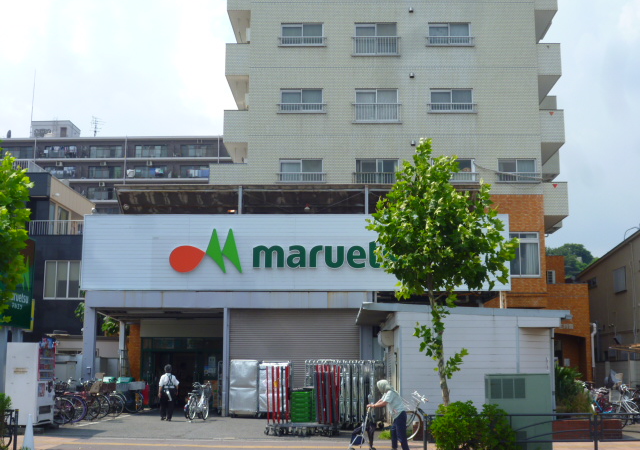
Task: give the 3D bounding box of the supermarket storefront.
[{"bbox_3d":[-0.681,3.086,29.076,13.470,6.320,4.000,0,-9,2],"label":"supermarket storefront"}]

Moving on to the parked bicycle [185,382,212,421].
[{"bbox_3d":[-3.526,5.186,25.644,0.570,1.080,1.720,-2,-9,12],"label":"parked bicycle"}]

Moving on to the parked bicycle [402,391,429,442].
[{"bbox_3d":[2.431,4.172,19.116,1.720,1.050,0.560,2,-9,-12],"label":"parked bicycle"}]

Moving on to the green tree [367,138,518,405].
[{"bbox_3d":[2.285,1.243,16.206,2.700,5.920,2.600,0,-9,0],"label":"green tree"}]

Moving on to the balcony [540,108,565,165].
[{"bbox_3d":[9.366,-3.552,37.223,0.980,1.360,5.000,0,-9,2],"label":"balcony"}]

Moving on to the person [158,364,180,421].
[{"bbox_3d":[-4.333,4.801,25.021,0.560,1.640,0.400,0,-9,-2],"label":"person"}]

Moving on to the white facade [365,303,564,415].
[{"bbox_3d":[3.368,3.539,21.308,4.770,3.000,3.200,0,-9,2],"label":"white facade"}]

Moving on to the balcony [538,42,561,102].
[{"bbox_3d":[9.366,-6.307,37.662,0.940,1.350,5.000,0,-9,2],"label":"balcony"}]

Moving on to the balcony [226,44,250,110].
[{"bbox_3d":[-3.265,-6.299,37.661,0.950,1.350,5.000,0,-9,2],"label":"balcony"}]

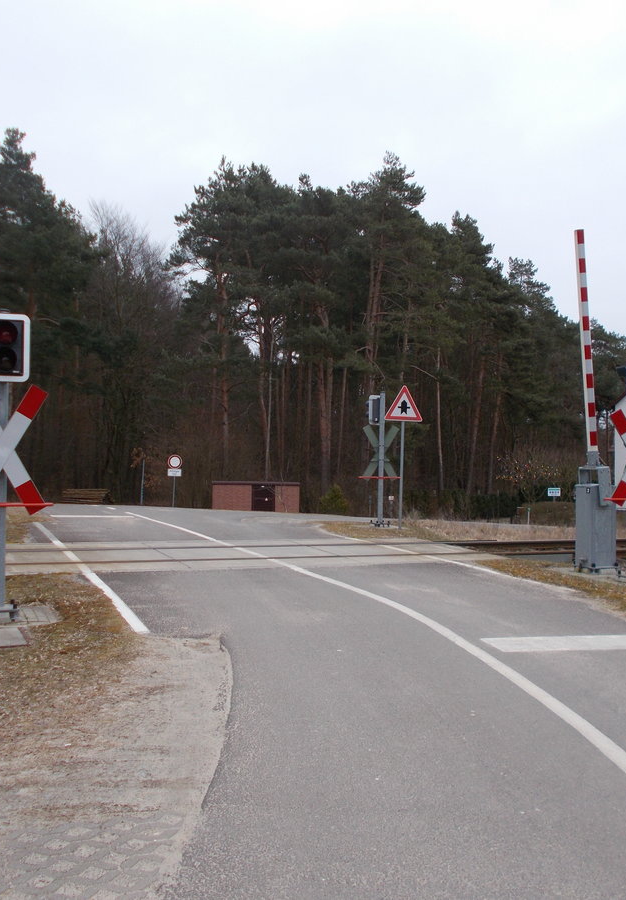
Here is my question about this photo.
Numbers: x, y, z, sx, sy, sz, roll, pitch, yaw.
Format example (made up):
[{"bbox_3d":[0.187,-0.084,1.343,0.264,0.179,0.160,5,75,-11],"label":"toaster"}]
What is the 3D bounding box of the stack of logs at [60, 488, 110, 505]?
[{"bbox_3d":[-9.424,1.968,37.500,2.050,0.680,1.100,1,-1,10],"label":"stack of logs"}]

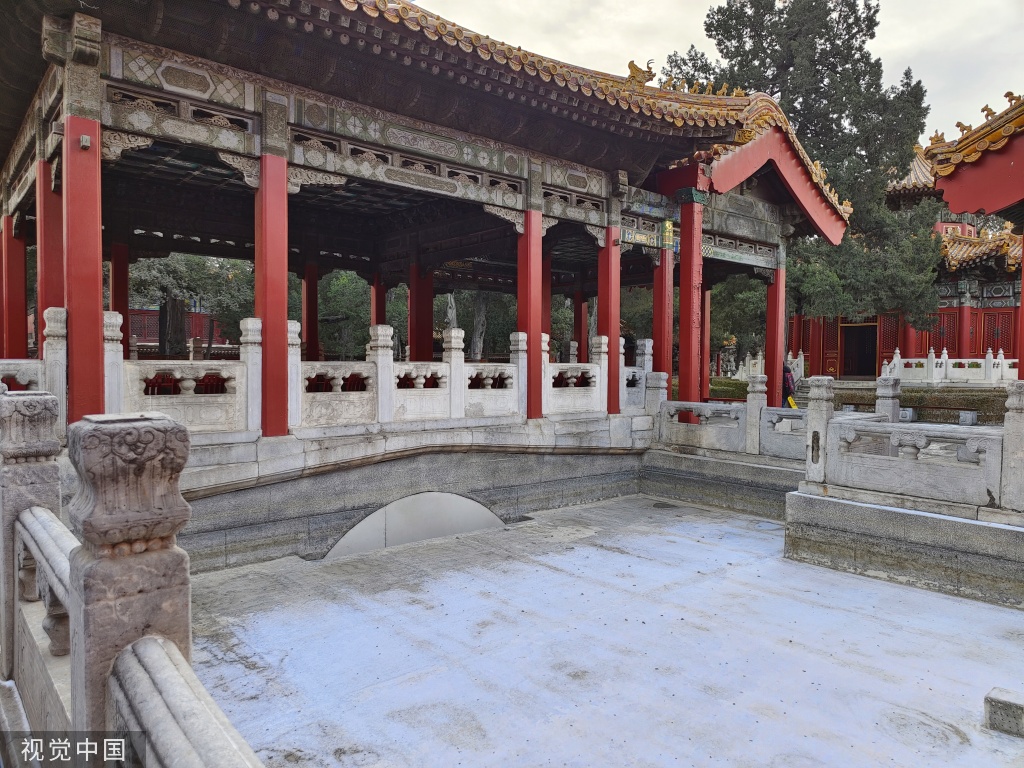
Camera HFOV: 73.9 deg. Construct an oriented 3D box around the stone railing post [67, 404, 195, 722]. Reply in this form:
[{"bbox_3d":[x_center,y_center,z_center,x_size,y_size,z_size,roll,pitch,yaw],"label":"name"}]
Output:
[{"bbox_3d":[-0.968,0.720,1.724,0.235,1.295,0.230,-1,2,-41],"label":"stone railing post"}]

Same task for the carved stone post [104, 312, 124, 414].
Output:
[{"bbox_3d":[-4.122,-0.071,7.001,0.195,1.305,0.235,-1,2,-41],"label":"carved stone post"}]

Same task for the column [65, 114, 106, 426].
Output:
[{"bbox_3d":[-4.287,-0.989,6.819,0.290,3.263,0.290,-1,2,-41],"label":"column"}]

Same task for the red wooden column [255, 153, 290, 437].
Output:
[{"bbox_3d":[-2.771,-0.982,7.837,0.289,3.169,0.277,-1,3,-41],"label":"red wooden column"}]

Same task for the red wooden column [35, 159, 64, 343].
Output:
[{"bbox_3d":[-5.170,-0.950,7.670,0.275,3.017,0.275,-1,2,-41],"label":"red wooden column"}]

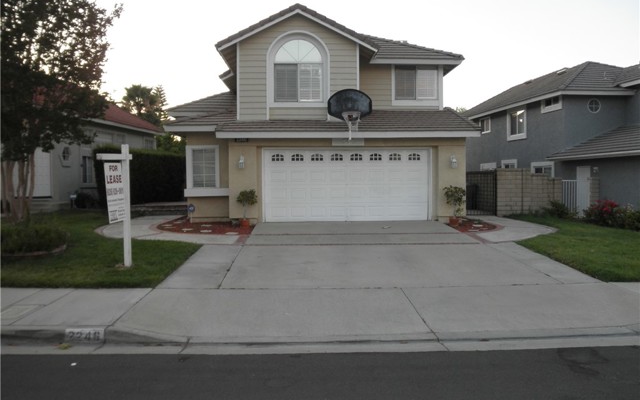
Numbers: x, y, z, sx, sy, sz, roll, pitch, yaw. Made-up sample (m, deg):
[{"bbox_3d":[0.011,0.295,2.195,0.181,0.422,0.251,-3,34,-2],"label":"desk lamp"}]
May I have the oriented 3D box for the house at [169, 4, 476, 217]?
[{"bbox_3d":[-0.580,-2.900,19.900,9.700,6.800,10.800,0,2,-2],"label":"house"}]

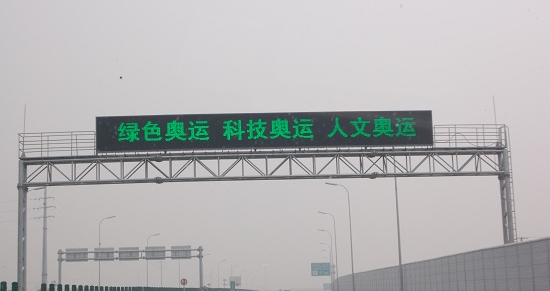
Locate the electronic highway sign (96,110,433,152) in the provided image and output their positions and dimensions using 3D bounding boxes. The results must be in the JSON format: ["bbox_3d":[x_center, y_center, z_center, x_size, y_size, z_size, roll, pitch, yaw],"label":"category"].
[{"bbox_3d":[-0.450,-0.650,42.526,16.414,1.762,0.450,-1,-10,-3],"label":"electronic highway sign"}]

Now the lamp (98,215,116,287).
[{"bbox_3d":[-31.390,21.299,163.134,3.194,16.109,0.380,-2,-10,3],"label":"lamp"}]

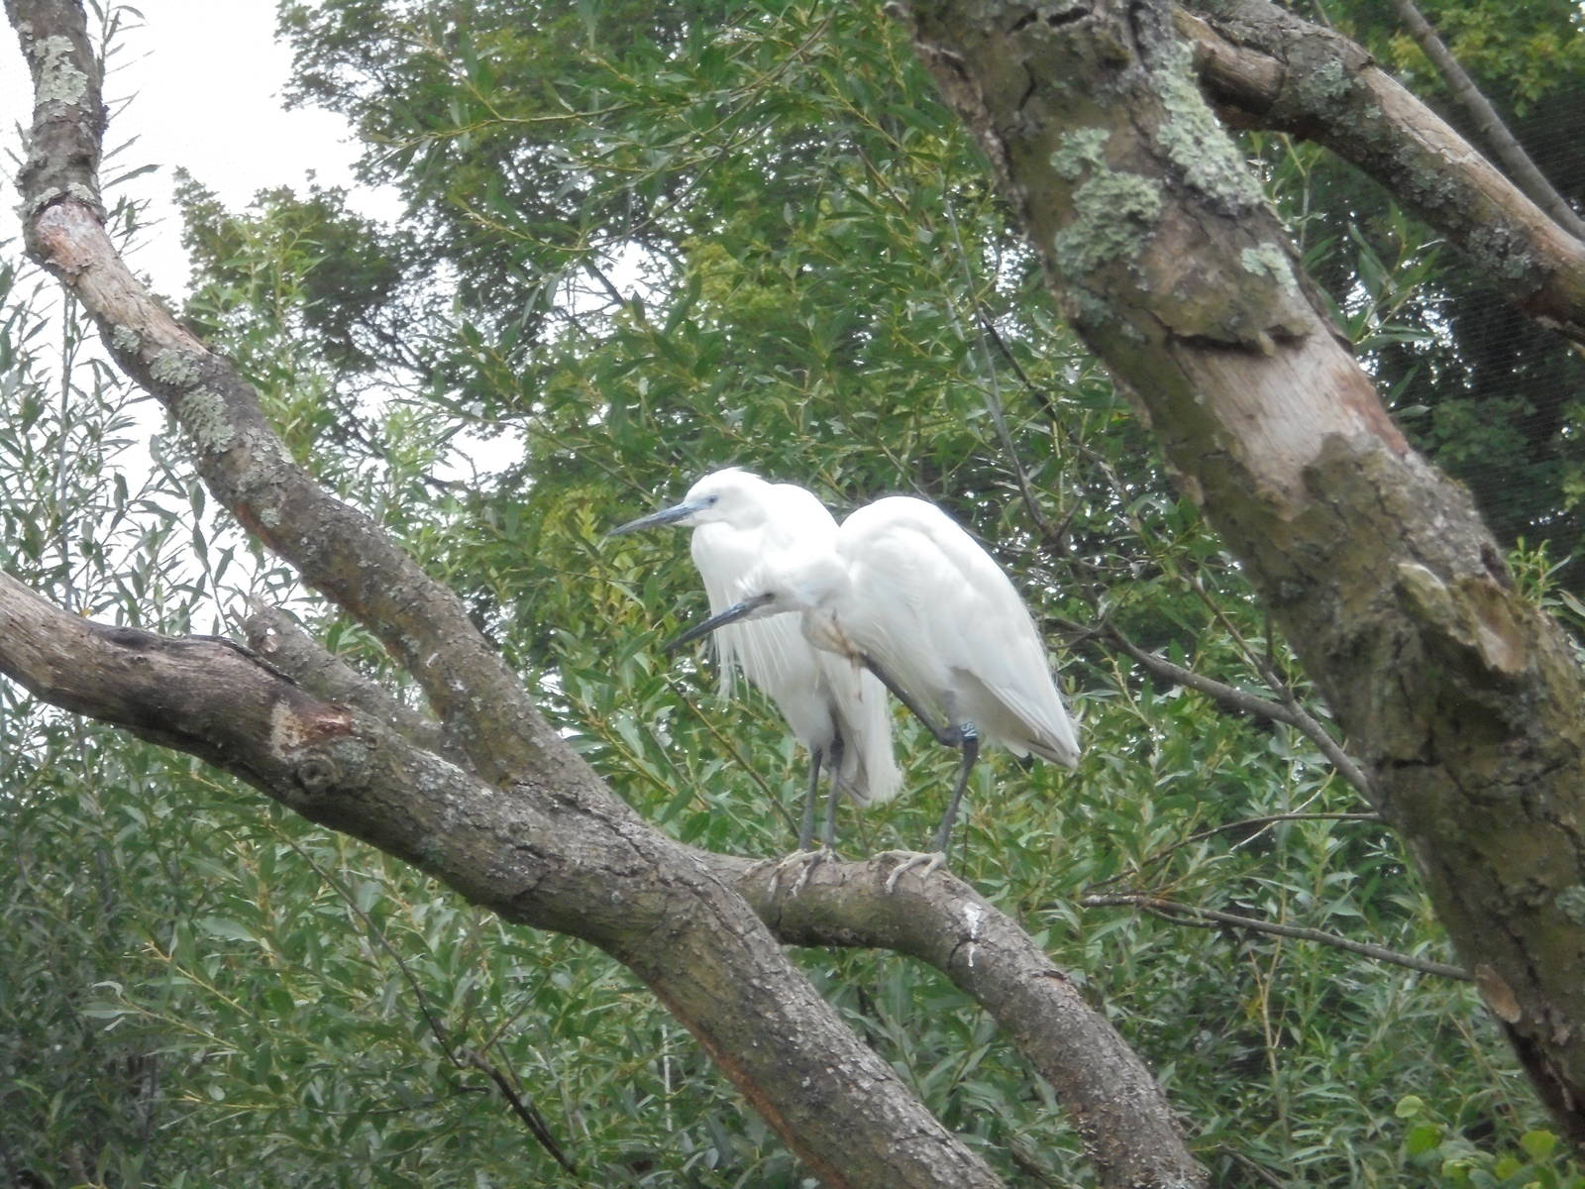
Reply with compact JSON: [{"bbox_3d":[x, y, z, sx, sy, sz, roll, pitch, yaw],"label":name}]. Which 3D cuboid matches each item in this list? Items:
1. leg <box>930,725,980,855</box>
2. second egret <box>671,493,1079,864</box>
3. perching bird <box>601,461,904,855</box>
[{"bbox_3d":[0.136,0.163,5.950,0.040,0.106,0.025,2,-7,-14],"label":"leg"},{"bbox_3d":[0.069,0.070,5.950,0.340,0.305,0.130,2,-7,-14],"label":"second egret"},{"bbox_3d":[-0.031,0.054,6.030,0.270,0.315,0.135,4,-8,-32],"label":"perching bird"}]

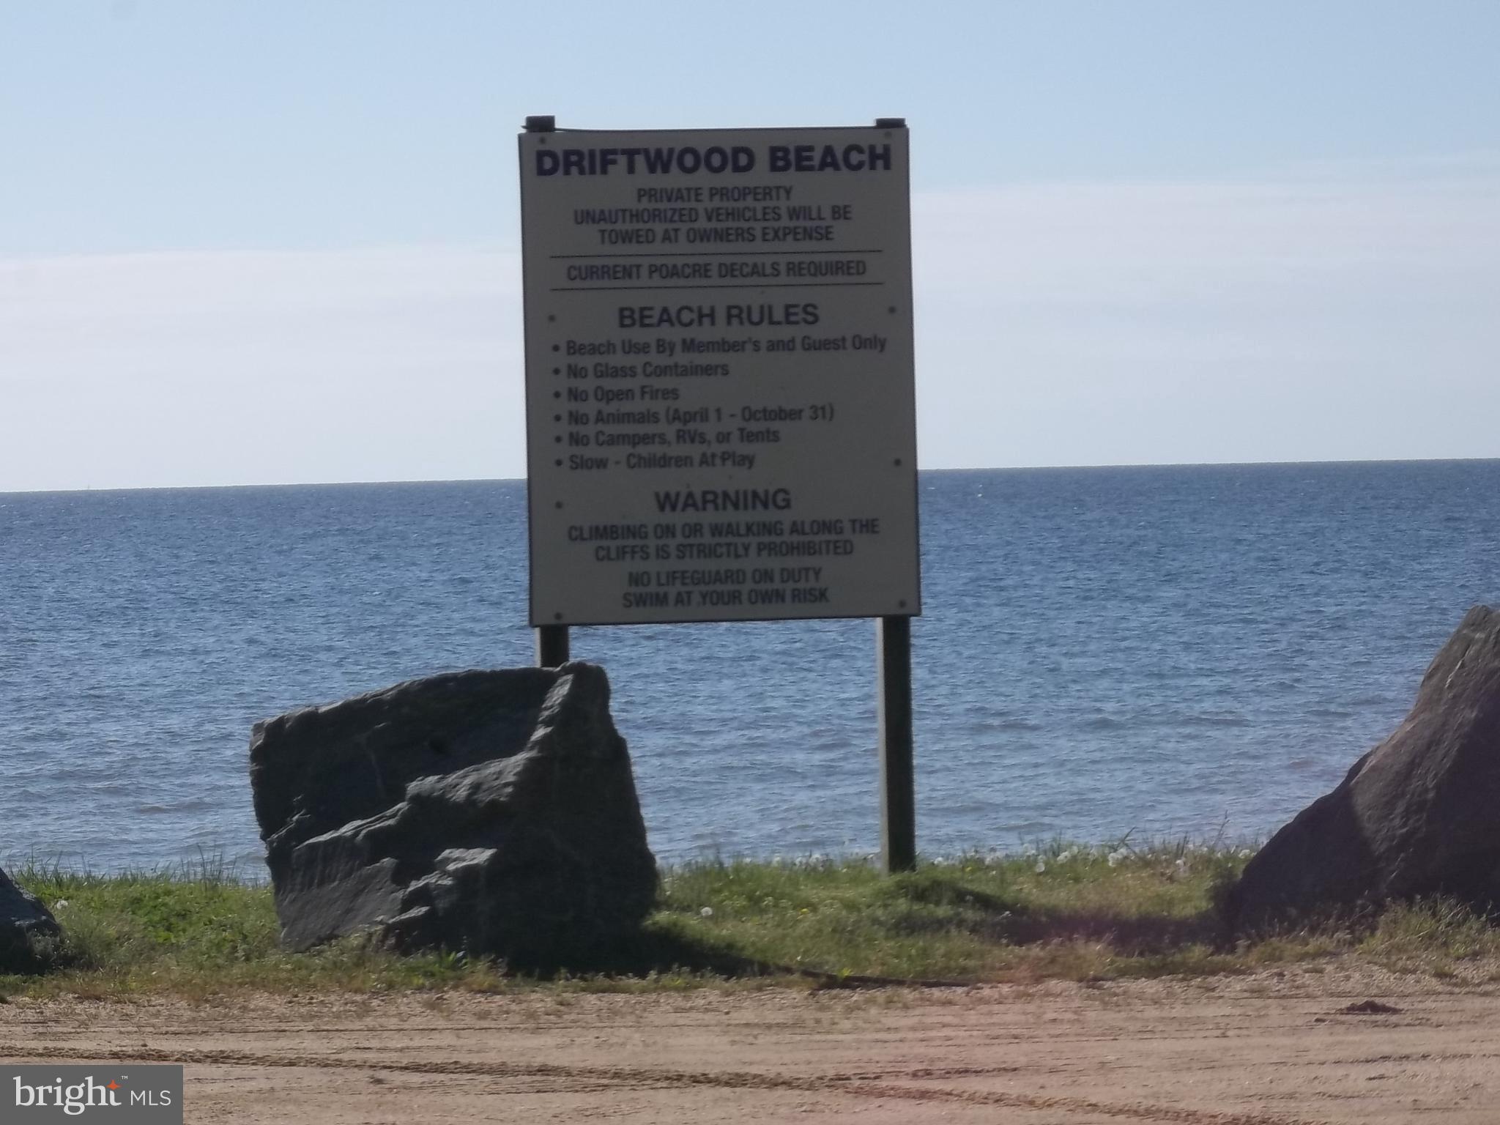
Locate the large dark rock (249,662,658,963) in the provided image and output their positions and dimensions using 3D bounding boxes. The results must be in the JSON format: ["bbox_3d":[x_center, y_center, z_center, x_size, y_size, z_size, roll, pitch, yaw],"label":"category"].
[{"bbox_3d":[-0.821,0.707,16.300,1.120,0.840,0.800,-1,1,0],"label":"large dark rock"}]

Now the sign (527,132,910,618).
[{"bbox_3d":[-0.092,-0.580,18.200,1.225,1.524,0.030,-1,1,-11],"label":"sign"}]

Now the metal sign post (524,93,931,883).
[{"bbox_3d":[-0.084,-0.200,18.250,1.225,2.376,0.110,-1,1,-11],"label":"metal sign post"}]

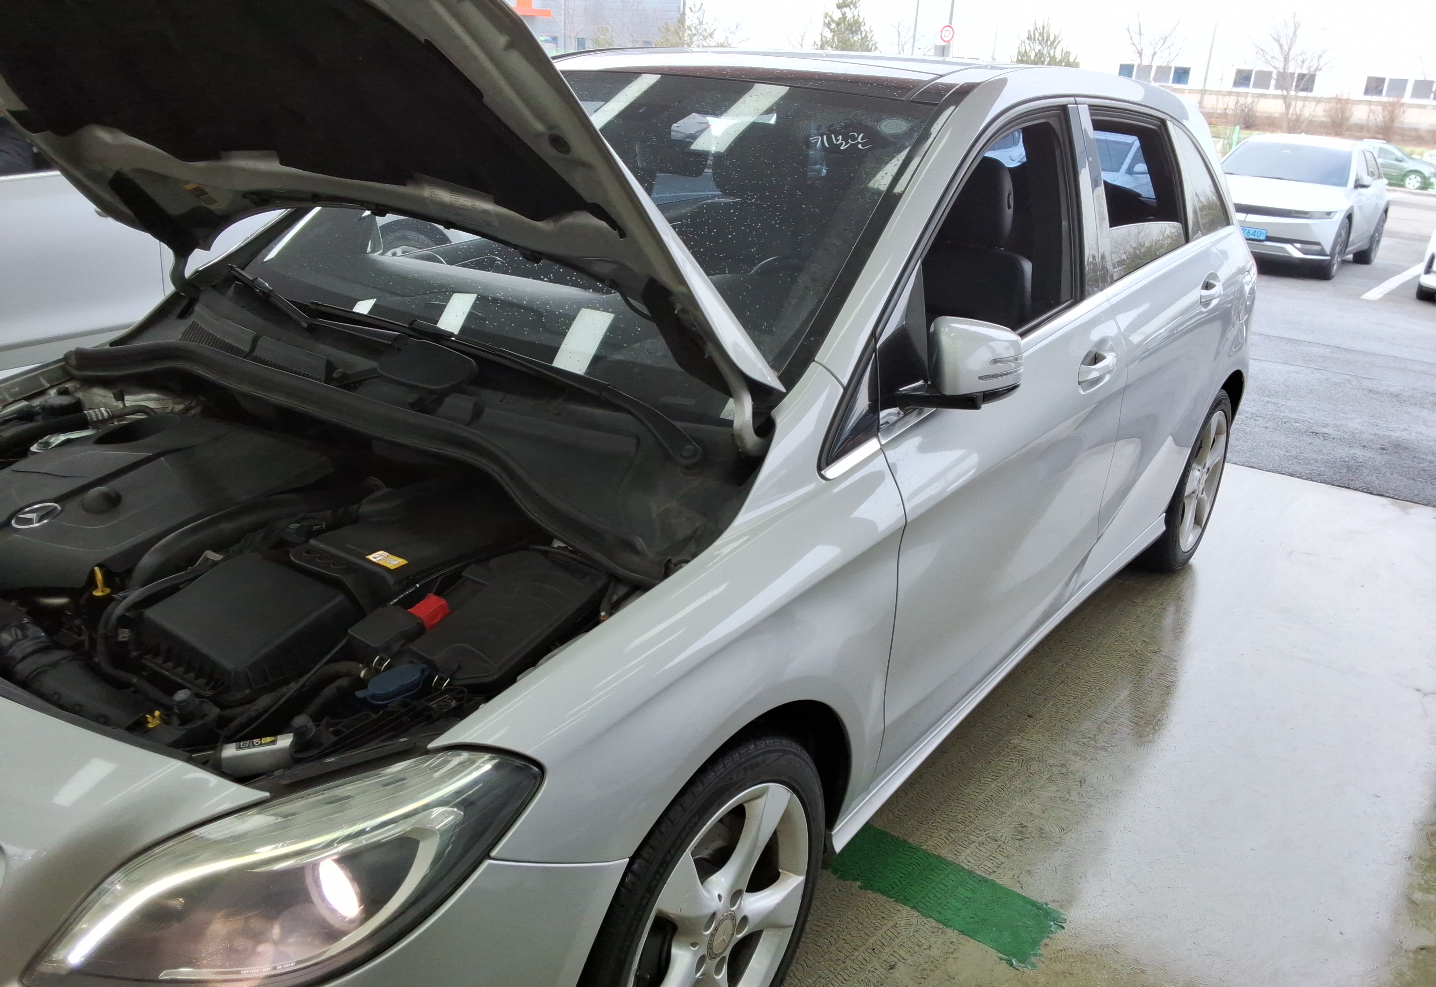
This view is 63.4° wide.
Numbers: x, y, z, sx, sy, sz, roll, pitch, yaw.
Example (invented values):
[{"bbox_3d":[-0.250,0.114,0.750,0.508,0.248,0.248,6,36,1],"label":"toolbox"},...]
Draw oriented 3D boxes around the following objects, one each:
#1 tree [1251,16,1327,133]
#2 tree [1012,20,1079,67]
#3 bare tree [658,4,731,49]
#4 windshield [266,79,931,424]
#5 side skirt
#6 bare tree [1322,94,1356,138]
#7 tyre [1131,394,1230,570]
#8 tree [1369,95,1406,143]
[{"bbox_3d":[22.144,-16.211,45.000,2.910,4.300,2.910,12,24,22],"label":"tree"},{"bbox_3d":[12.951,-16.949,46.000,2.930,3.340,2.930,8,22,13],"label":"tree"},{"bbox_3d":[-0.931,-18.066,47.000,3.270,3.260,3.270,2,22,-2],"label":"bare tree"},{"bbox_3d":[-0.272,-0.619,2.447,1.430,0.170,1.000,16,58,33],"label":"windshield"},{"bbox_3d":[0.791,0.355,2.922,0.100,0.105,2.020,16,25,33],"label":"side skirt"},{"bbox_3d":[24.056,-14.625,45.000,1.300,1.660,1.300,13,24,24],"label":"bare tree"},{"bbox_3d":[1.532,-0.062,3.921,0.225,0.634,0.634,16,25,33],"label":"tyre"},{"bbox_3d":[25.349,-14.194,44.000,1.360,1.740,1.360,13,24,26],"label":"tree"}]

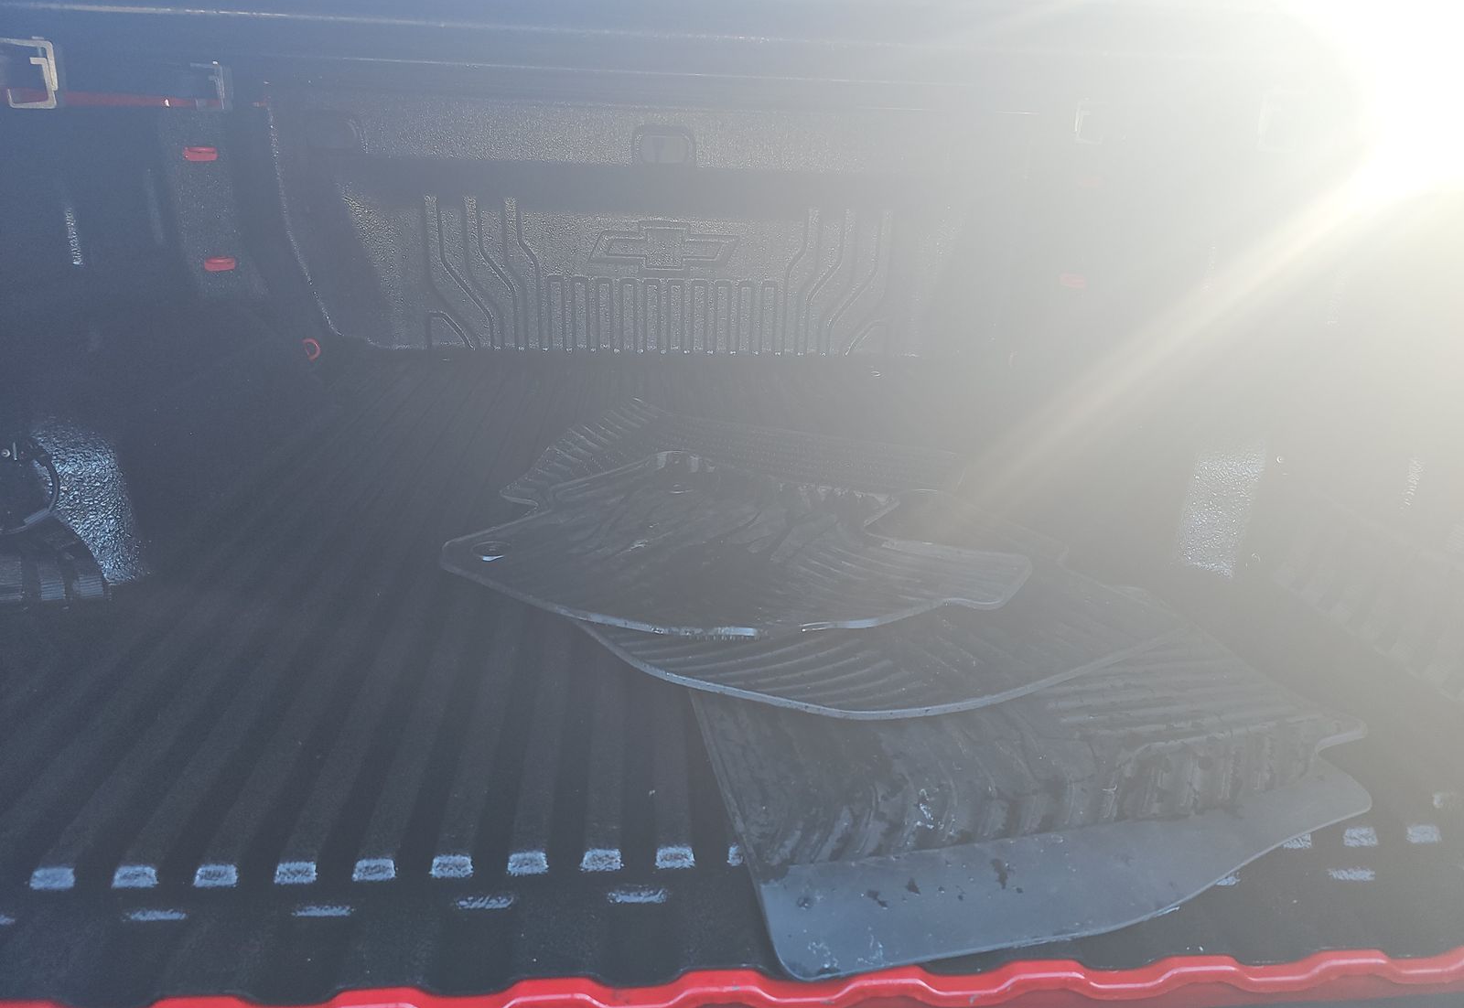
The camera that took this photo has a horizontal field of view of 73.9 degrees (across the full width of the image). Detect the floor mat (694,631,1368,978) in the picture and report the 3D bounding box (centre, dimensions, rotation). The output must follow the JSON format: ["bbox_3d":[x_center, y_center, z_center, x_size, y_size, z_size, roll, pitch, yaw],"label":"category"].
[{"bbox_3d":[0.226,0.159,0.813,0.525,0.055,0.475,-2,21,-11],"label":"floor mat"}]

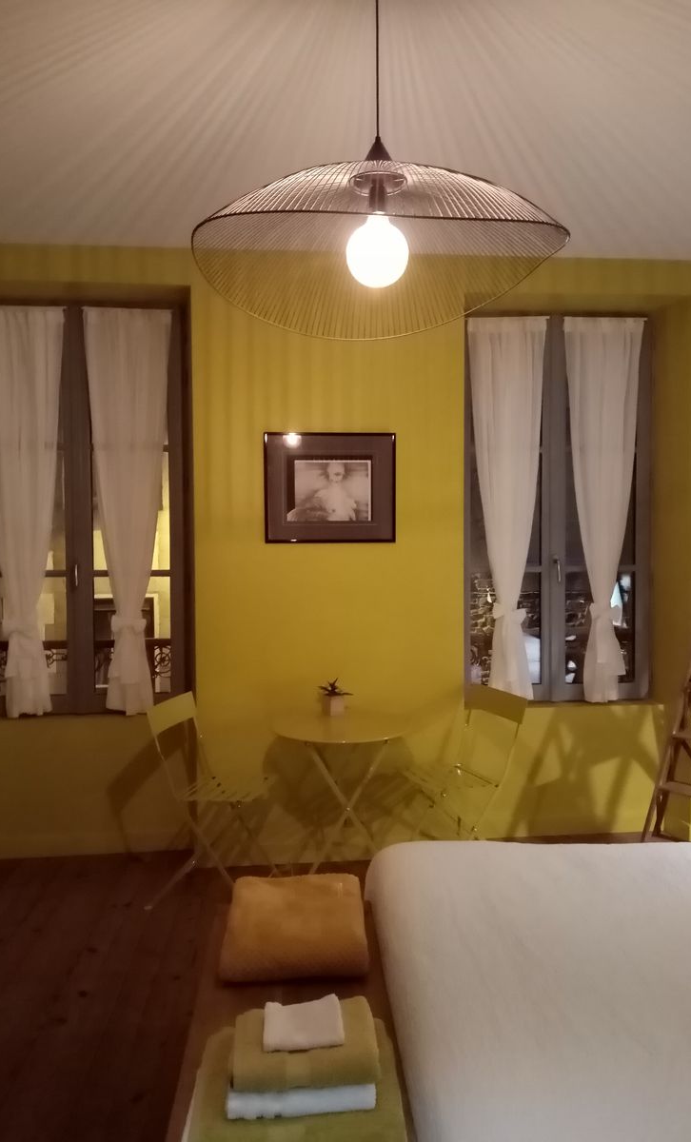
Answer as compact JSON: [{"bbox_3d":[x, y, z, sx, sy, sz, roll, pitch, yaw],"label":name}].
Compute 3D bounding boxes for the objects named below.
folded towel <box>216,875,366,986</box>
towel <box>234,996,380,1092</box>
[{"bbox_3d":[-0.146,0.943,2.305,0.365,0.085,0.435,-1,2,-6],"label":"folded towel"},{"bbox_3d":[-0.074,0.850,1.562,0.247,0.065,0.175,-1,2,-6],"label":"towel"}]

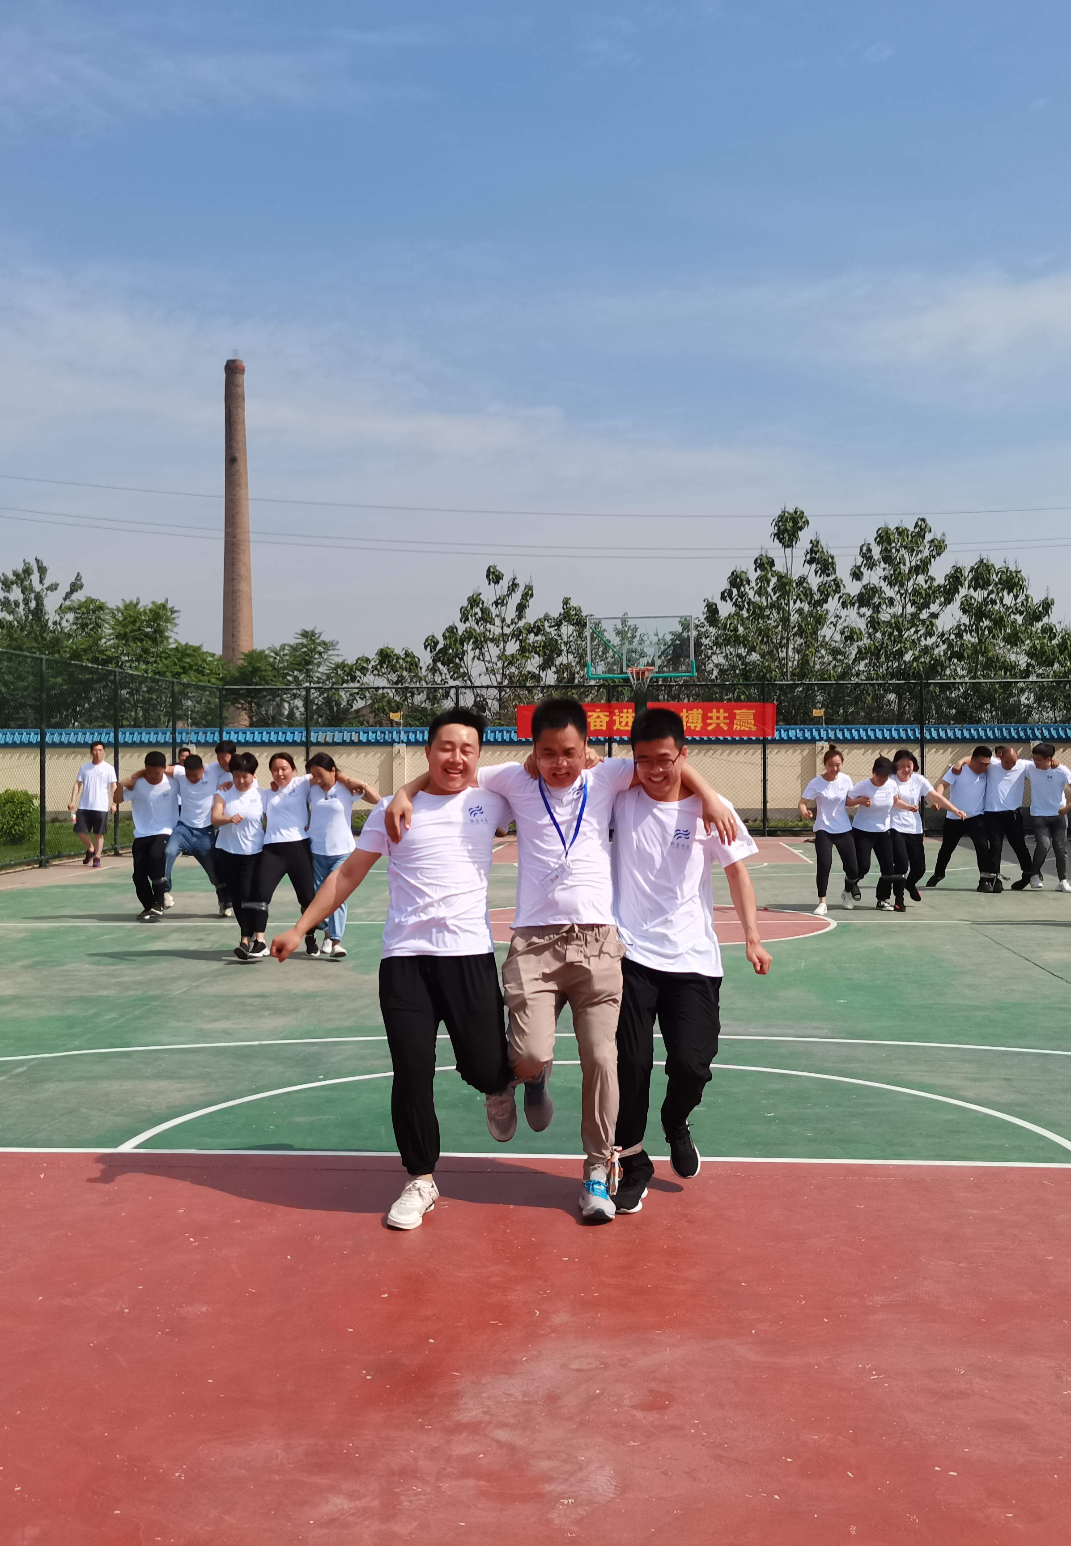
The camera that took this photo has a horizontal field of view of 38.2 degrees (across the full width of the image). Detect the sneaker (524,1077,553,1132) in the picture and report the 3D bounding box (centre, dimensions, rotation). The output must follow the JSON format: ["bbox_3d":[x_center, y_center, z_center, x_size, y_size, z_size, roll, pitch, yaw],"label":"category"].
[{"bbox_3d":[0.014,1.129,5.440,0.105,0.275,0.115,0,-20,0],"label":"sneaker"}]

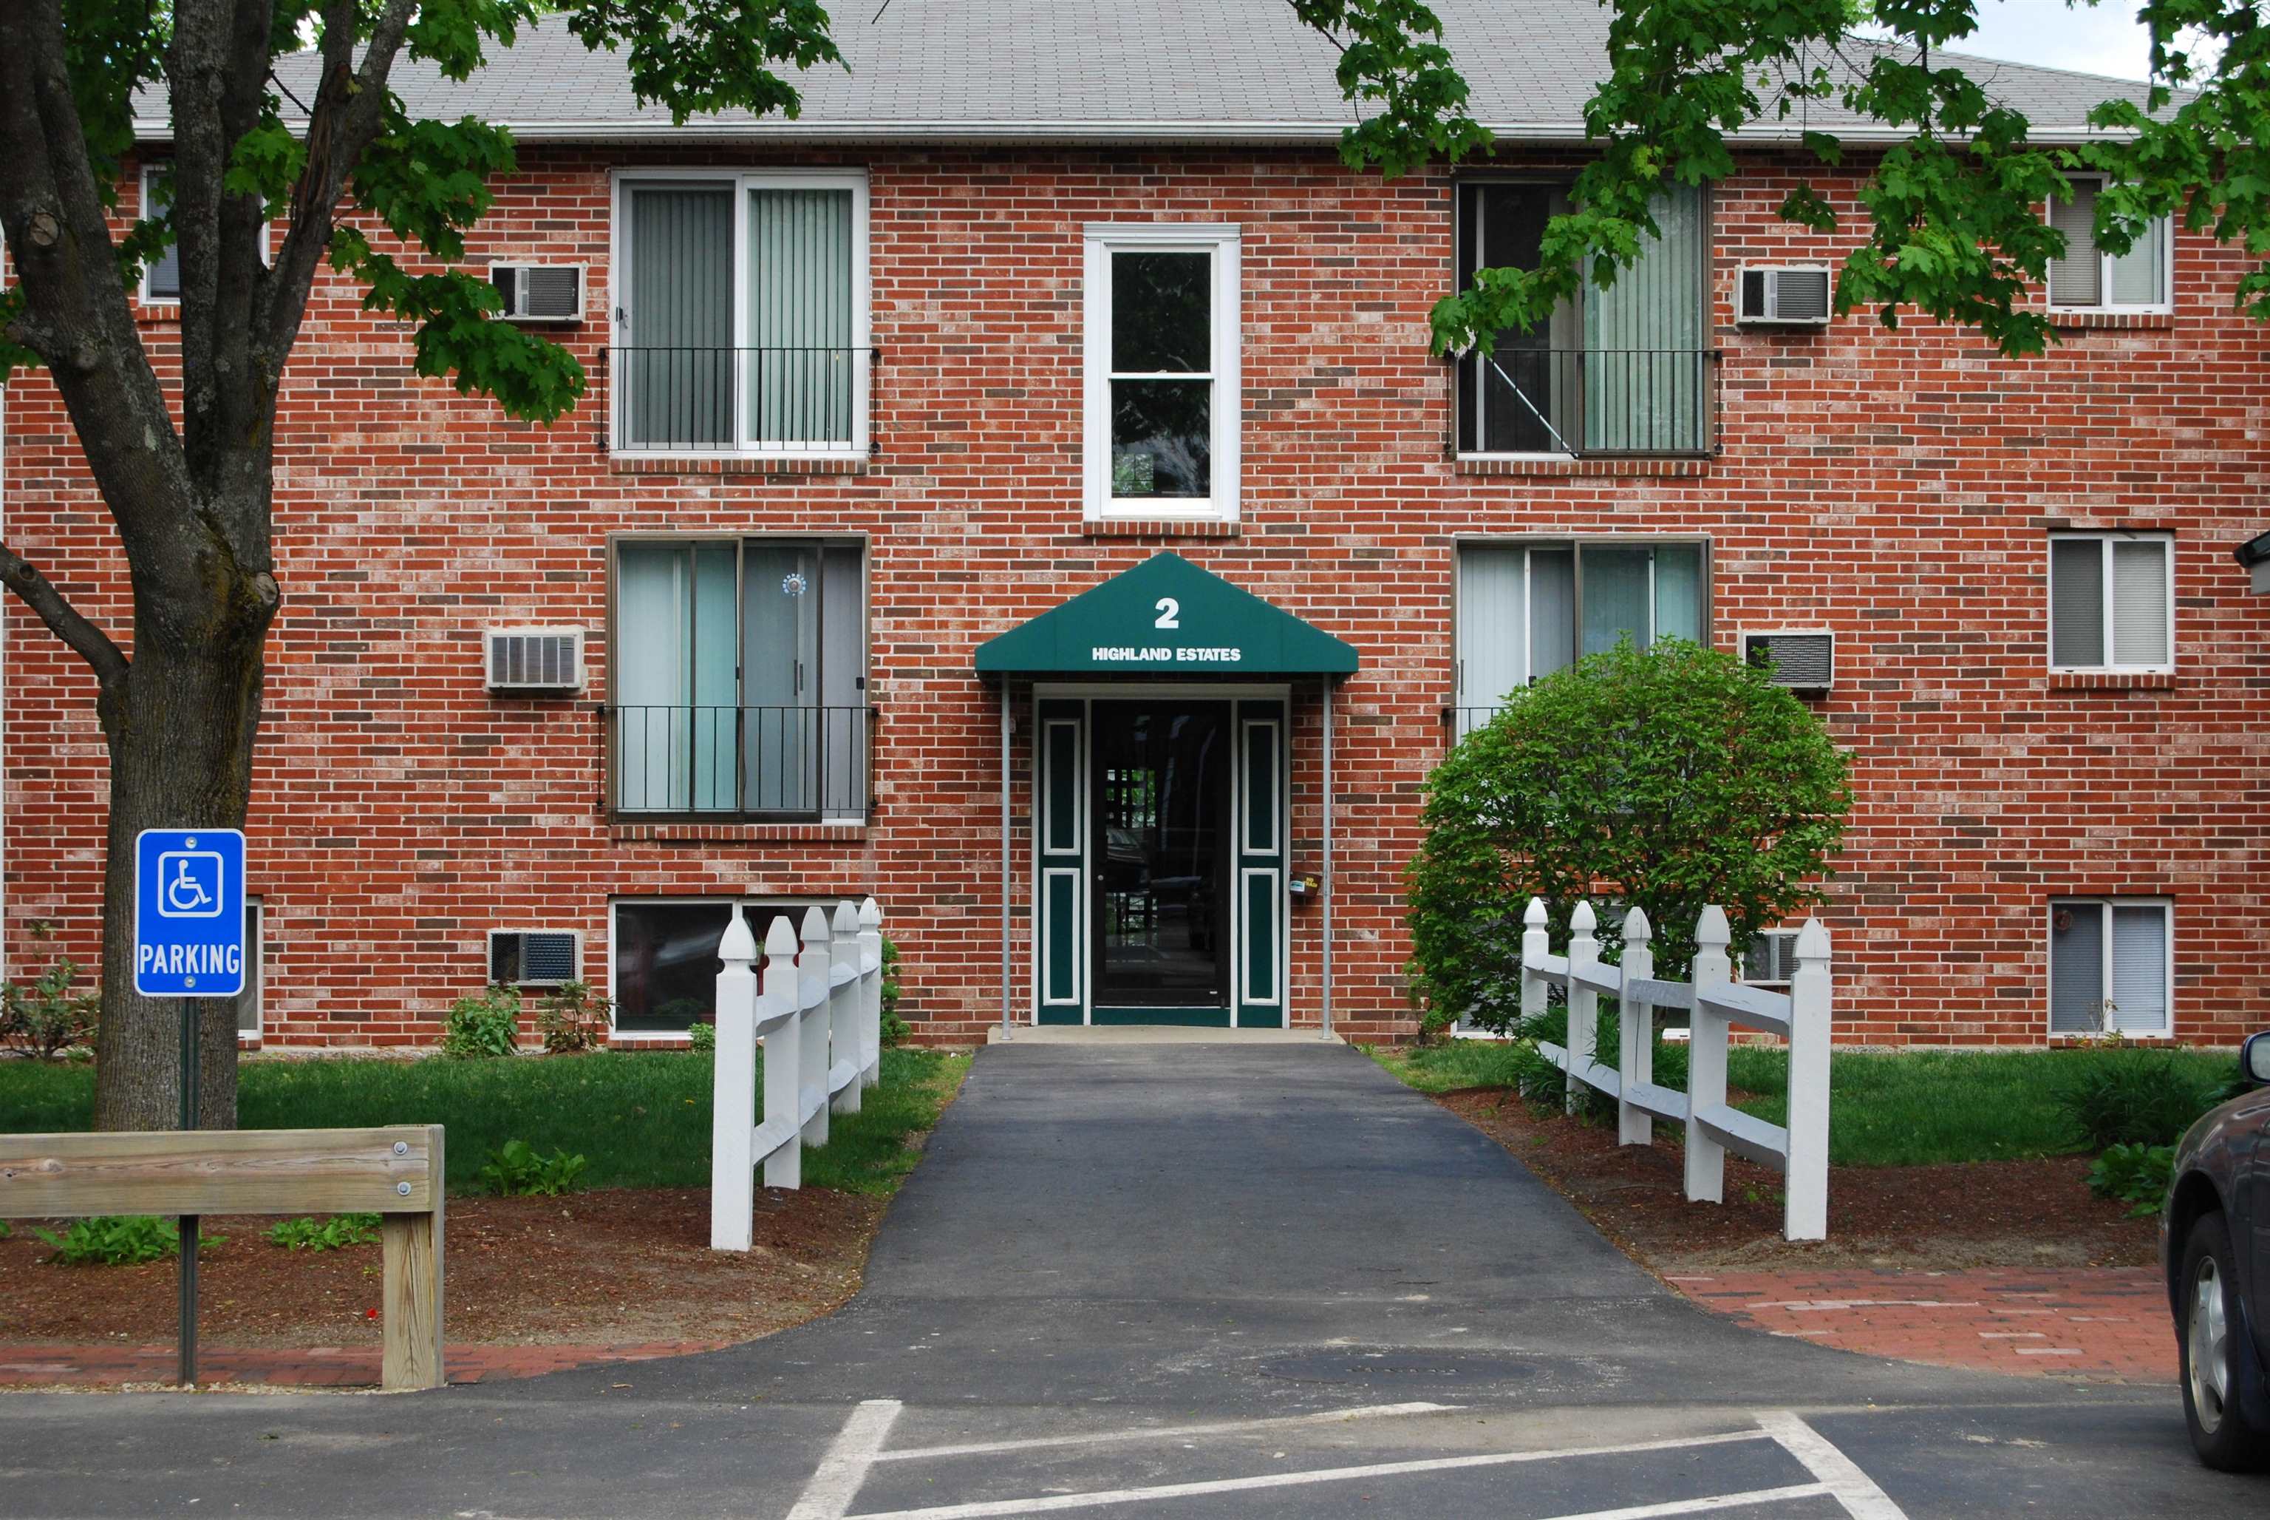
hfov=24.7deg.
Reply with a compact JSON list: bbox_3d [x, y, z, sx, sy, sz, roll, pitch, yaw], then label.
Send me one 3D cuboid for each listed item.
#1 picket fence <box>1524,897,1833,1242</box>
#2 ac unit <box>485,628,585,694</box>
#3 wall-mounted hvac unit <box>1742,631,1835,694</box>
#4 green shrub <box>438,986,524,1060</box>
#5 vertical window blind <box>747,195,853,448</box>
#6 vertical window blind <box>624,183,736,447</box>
[{"bbox_3d":[2.378,1.276,24.174,0.180,1.300,10.200,0,-2,-1],"label":"picket fence"},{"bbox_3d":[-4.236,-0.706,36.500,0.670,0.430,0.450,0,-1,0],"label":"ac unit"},{"bbox_3d":[4.587,-0.698,36.380,0.660,0.400,0.420,0,-1,0],"label":"wall-mounted hvac unit"},{"bbox_3d":[-4.545,1.828,35.950,0.580,0.510,0.500,0,-1,0],"label":"green shrub"},{"bbox_3d":[-2.375,-3.149,36.778,0.790,1.850,0.080,0,-1,-1],"label":"vertical window blind"},{"bbox_3d":[-3.218,-3.135,36.620,0.790,1.880,0.090,0,-1,0],"label":"vertical window blind"}]

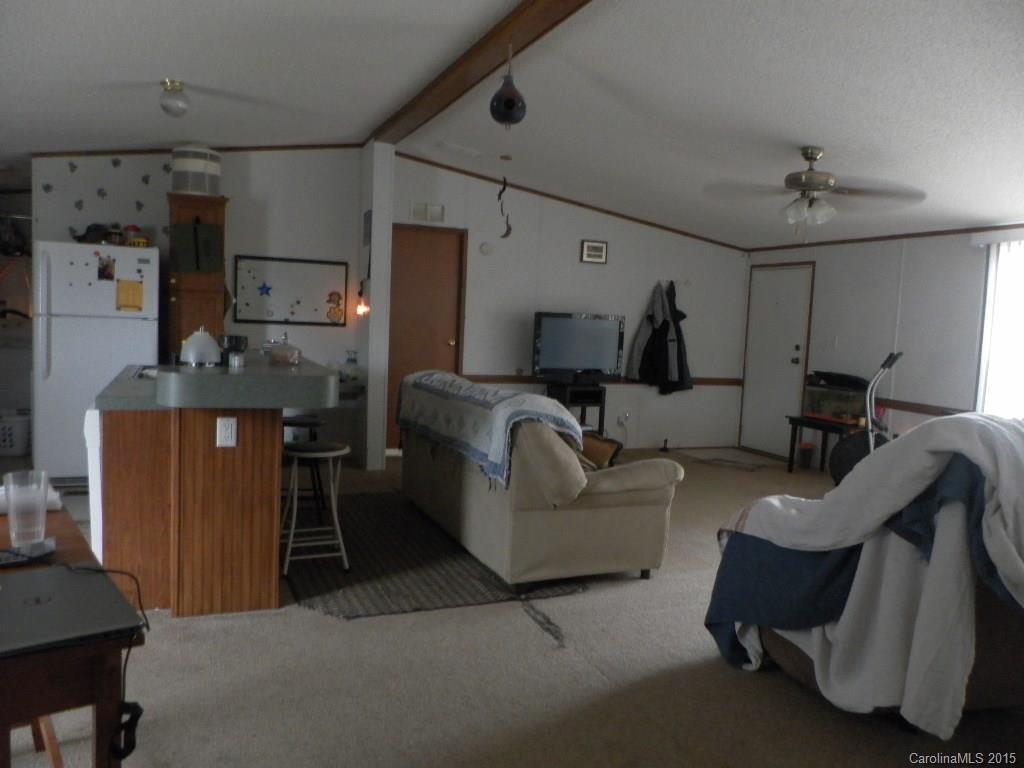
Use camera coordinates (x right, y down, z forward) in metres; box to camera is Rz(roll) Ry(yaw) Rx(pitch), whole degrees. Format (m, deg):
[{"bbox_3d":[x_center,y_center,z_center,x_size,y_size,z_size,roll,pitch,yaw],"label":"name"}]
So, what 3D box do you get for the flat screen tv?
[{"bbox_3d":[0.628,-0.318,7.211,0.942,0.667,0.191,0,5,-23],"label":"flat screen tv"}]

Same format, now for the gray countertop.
[{"bbox_3d":[-1.536,-0.046,4.014,0.970,0.160,1.840,0,5,-23],"label":"gray countertop"}]

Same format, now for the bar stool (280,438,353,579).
[{"bbox_3d":[-0.996,0.612,3.873,0.330,0.607,0.330,0,5,-23],"label":"bar stool"}]

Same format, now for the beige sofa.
[{"bbox_3d":[0.032,0.441,4.689,0.933,0.904,2.108,0,5,-23],"label":"beige sofa"}]

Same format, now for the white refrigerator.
[{"bbox_3d":[-2.996,-0.150,5.626,0.747,1.669,0.711,0,5,-23],"label":"white refrigerator"}]

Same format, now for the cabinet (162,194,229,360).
[{"bbox_3d":[-2.469,-0.369,6.029,0.410,2.100,0.440,0,5,-23],"label":"cabinet"}]

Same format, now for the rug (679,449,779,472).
[{"bbox_3d":[2.182,0.747,7.559,0.760,0.015,0.780,7,6,39],"label":"rug"}]

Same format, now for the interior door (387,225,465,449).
[{"bbox_3d":[-0.799,-0.402,6.968,0.766,2.028,0.064,0,5,-23],"label":"interior door"}]

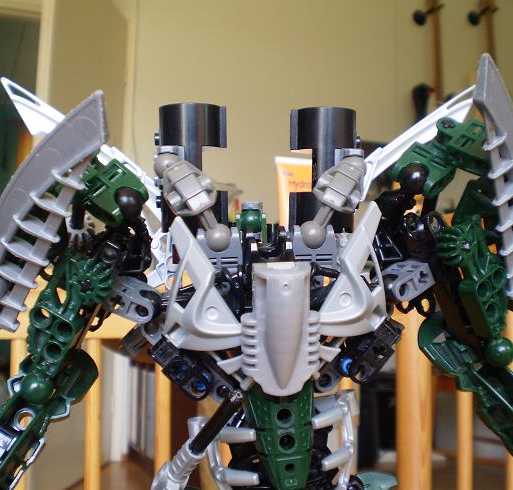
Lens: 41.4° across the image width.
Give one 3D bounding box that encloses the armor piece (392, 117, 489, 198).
[{"bbox_3d":[0.069,-0.033,0.254,0.038,0.025,0.017,-27,0,-5],"label":"armor piece"}]

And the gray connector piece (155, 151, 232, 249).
[{"bbox_3d":[-0.023,-0.017,0.257,0.018,0.043,0.013,-35,-2,-5],"label":"gray connector piece"}]

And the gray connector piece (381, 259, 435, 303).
[{"bbox_3d":[0.055,0.013,0.250,0.018,0.009,0.015,-28,15,-19],"label":"gray connector piece"}]

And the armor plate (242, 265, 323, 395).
[{"bbox_3d":[0.008,0.028,0.224,0.026,0.044,0.017,0,8,0],"label":"armor plate"}]

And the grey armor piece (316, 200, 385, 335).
[{"bbox_3d":[0.033,0.009,0.236,0.023,0.046,0.016,7,0,-7],"label":"grey armor piece"}]

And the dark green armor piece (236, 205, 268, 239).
[{"bbox_3d":[-0.002,-0.010,0.305,0.014,0.015,0.014,0,0,0],"label":"dark green armor piece"}]

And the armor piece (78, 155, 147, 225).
[{"bbox_3d":[-0.053,-0.020,0.250,0.029,0.018,0.015,40,0,0],"label":"armor piece"}]

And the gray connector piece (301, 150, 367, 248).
[{"bbox_3d":[0.030,-0.017,0.262,0.018,0.043,0.013,30,-18,5],"label":"gray connector piece"}]

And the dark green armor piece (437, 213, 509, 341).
[{"bbox_3d":[0.078,0.013,0.242,0.021,0.046,0.015,3,-21,-30],"label":"dark green armor piece"}]

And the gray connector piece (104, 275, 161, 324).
[{"bbox_3d":[-0.044,0.019,0.240,0.018,0.009,0.015,25,16,-7],"label":"gray connector piece"}]

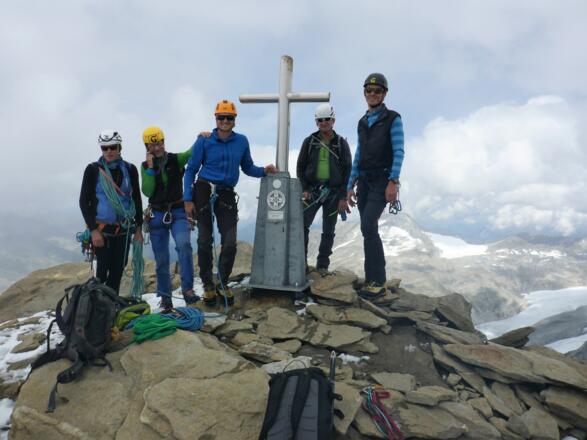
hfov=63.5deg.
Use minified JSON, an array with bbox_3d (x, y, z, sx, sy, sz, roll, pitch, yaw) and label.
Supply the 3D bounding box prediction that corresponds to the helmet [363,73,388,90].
[{"bbox_3d":[0.715,-1.198,4.130,0.220,0.170,0.275,5,0,25],"label":"helmet"}]

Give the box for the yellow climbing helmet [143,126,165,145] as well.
[{"bbox_3d":[-1.310,-0.789,4.450,0.215,0.170,0.270,-10,1,-17],"label":"yellow climbing helmet"}]

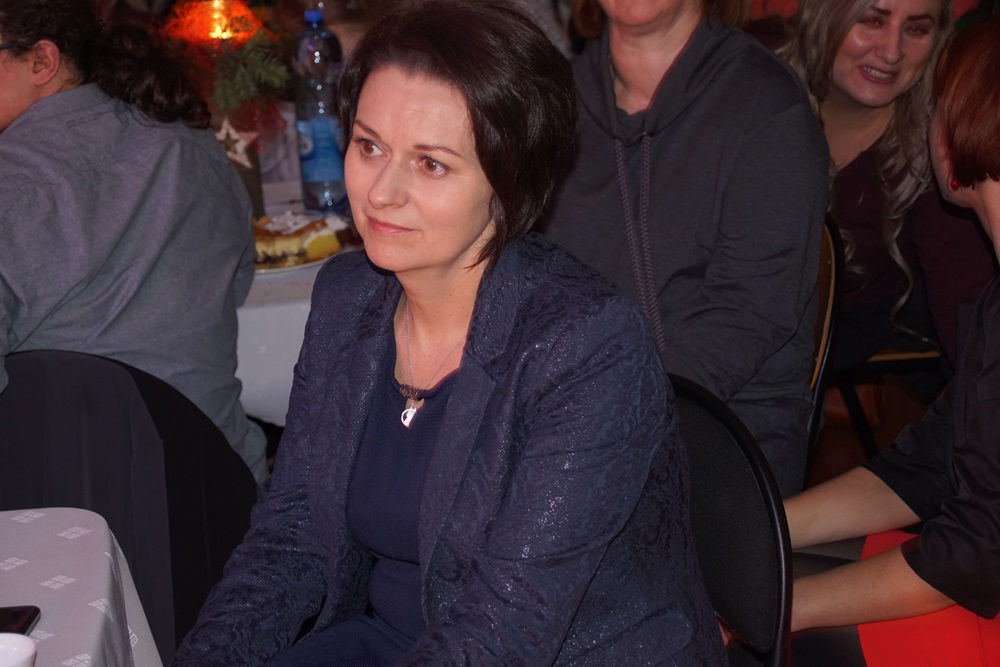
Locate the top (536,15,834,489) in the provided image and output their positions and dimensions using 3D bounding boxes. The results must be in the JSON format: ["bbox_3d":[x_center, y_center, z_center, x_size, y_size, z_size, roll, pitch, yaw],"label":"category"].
[{"bbox_3d":[0.198,-0.063,2.870,0.470,0.620,0.360,6,17,32],"label":"top"}]

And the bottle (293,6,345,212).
[{"bbox_3d":[-0.295,-0.364,3.740,0.084,0.325,0.084,-3,15,0],"label":"bottle"}]

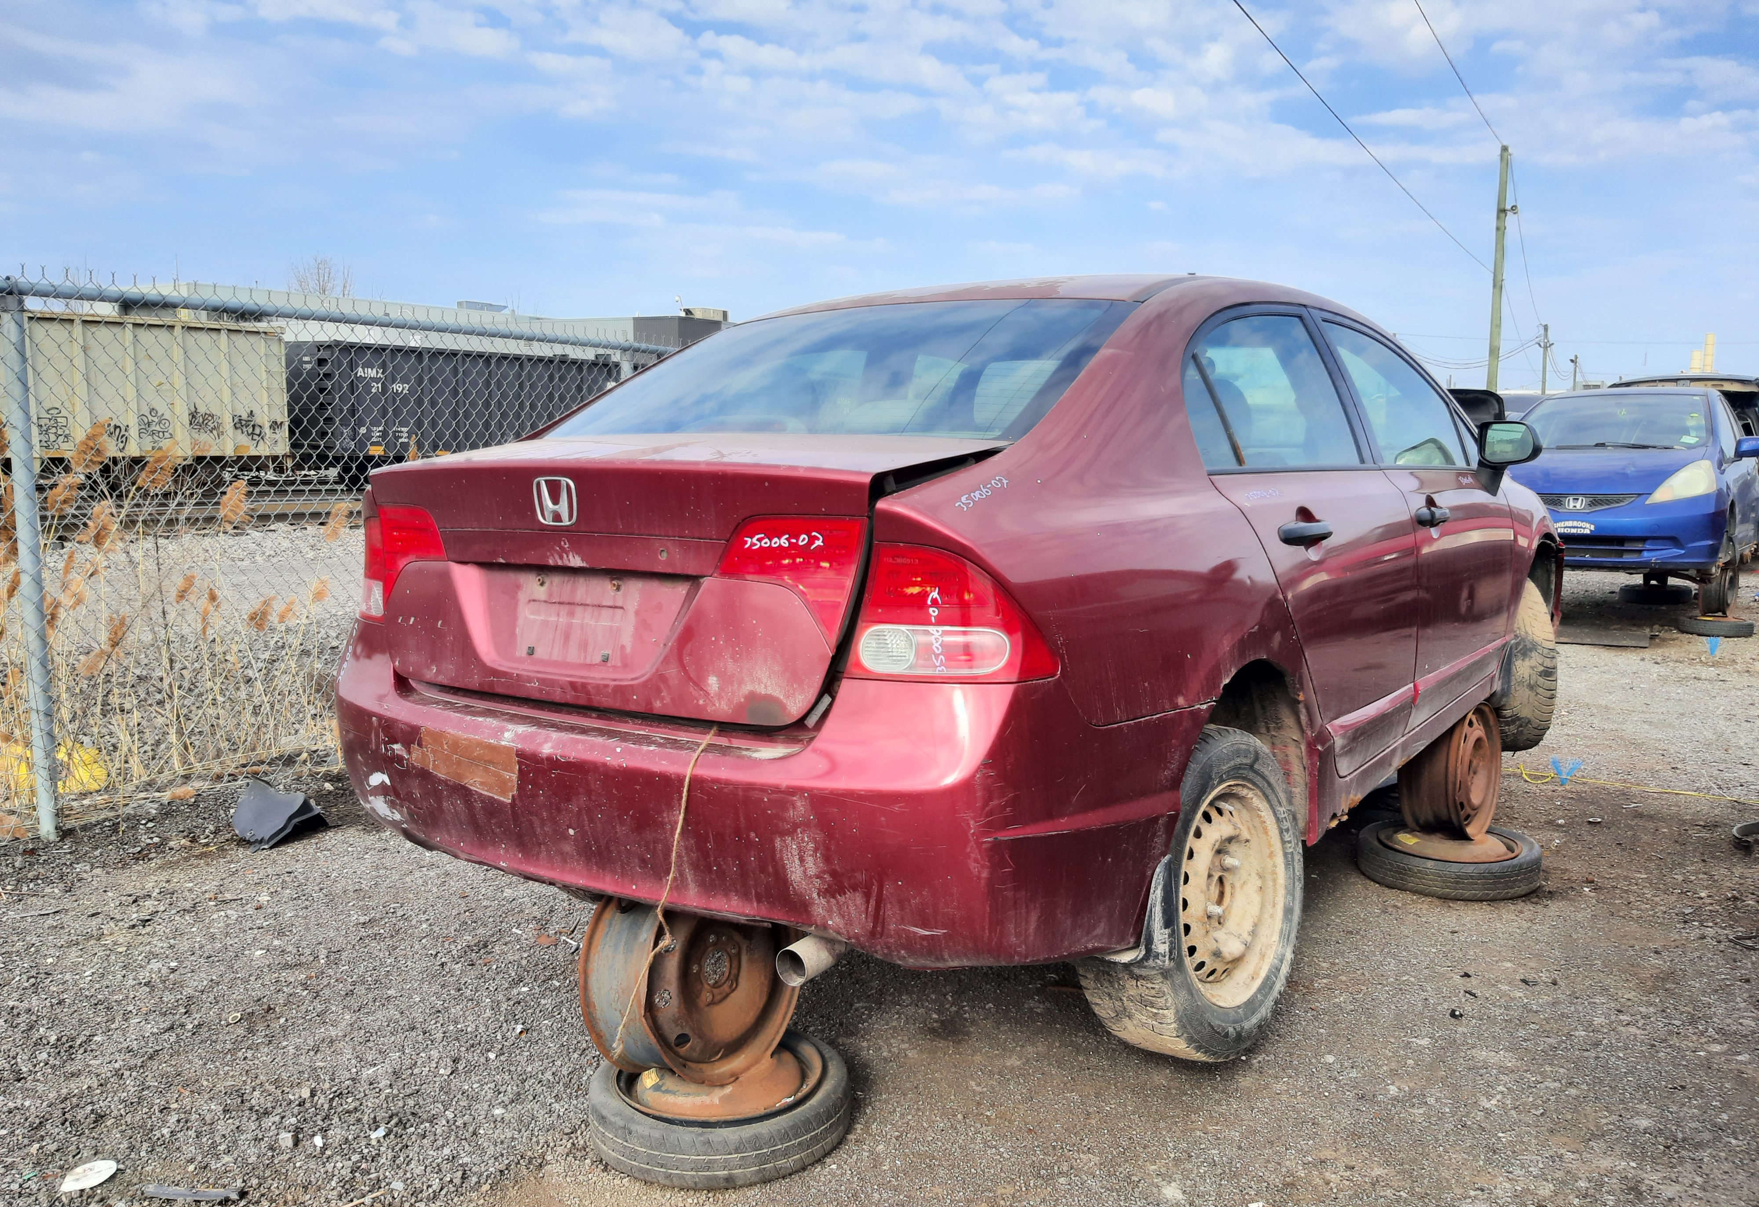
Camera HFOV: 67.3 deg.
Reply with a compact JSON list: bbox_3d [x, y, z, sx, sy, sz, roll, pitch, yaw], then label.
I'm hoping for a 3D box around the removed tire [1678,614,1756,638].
[{"bbox_3d":[6.108,0.169,9.650,0.500,0.120,0.500,0,7,0],"label":"removed tire"}]

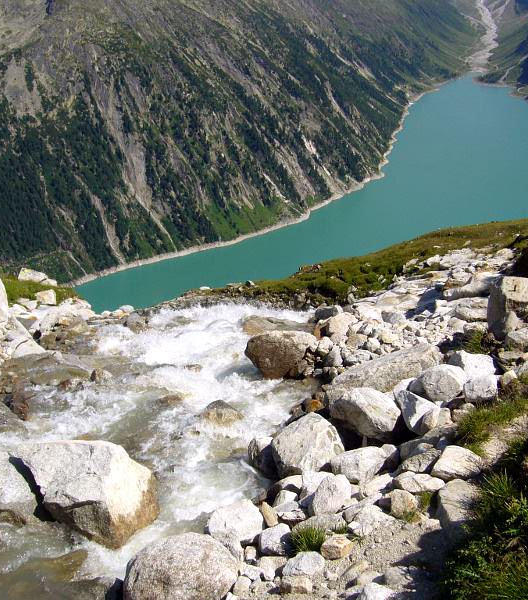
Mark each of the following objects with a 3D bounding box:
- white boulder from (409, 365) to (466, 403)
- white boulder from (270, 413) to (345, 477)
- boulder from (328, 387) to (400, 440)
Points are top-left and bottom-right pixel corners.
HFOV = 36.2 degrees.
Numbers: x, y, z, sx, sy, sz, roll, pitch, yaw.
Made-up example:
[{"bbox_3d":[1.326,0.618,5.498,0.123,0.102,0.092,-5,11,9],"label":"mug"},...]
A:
[{"bbox_3d":[2.057,0.989,9.600,0.670,0.440,0.530,0,23,0],"label":"white boulder"},{"bbox_3d":[0.412,1.372,7.700,0.701,0.552,0.587,0,23,0],"label":"white boulder"},{"bbox_3d":[1.053,1.189,8.500,0.751,0.495,0.524,10,25,23],"label":"boulder"}]

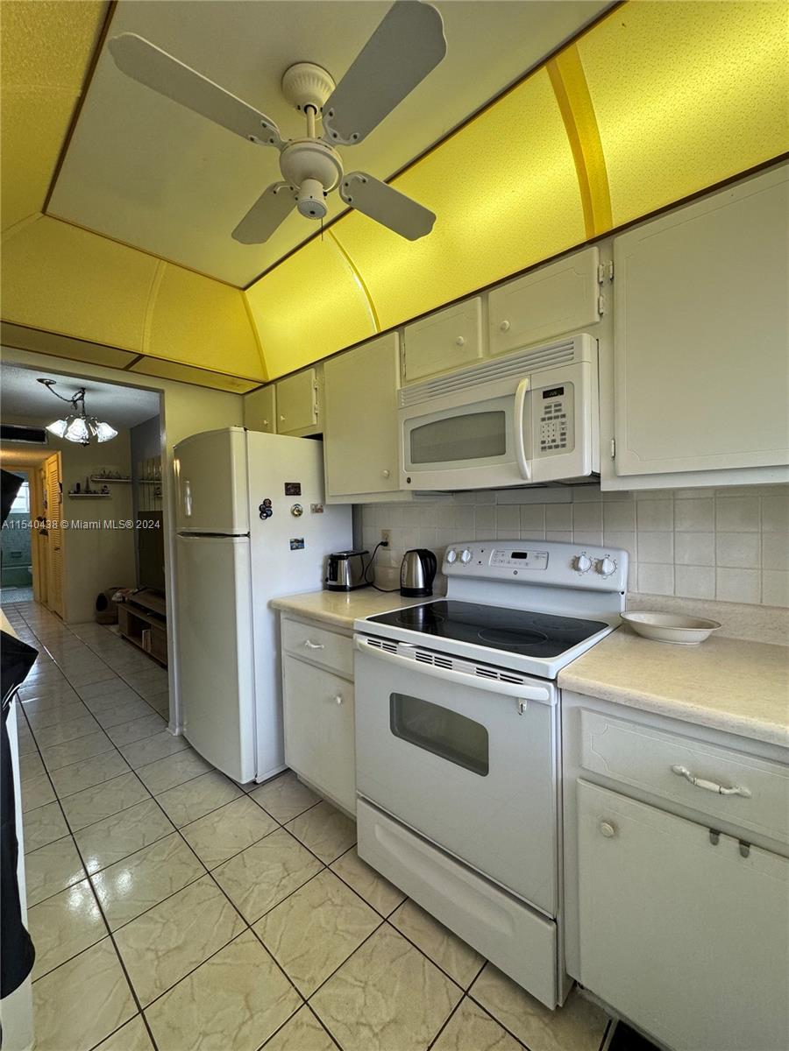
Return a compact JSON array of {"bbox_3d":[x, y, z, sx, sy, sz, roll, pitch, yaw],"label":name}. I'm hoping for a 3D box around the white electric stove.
[{"bbox_3d":[0.333,0.661,1.536,0.758,1.180,0.655,0,2,44],"label":"white electric stove"}]

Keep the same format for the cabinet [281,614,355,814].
[{"bbox_3d":[-0.122,0.798,2.015,0.562,0.846,0.612,0,2,44],"label":"cabinet"}]

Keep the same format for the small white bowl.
[{"bbox_3d":[0.844,0.319,1.315,0.252,0.055,0.208,0,2,44],"label":"small white bowl"}]

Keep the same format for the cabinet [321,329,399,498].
[{"bbox_3d":[-0.044,-0.468,2.078,0.540,0.715,0.335,0,2,44],"label":"cabinet"}]

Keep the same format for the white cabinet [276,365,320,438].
[{"bbox_3d":[-0.433,-0.677,2.450,0.428,0.320,0.303,0,2,44],"label":"white cabinet"}]

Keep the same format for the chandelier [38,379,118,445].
[{"bbox_3d":[-2.785,-0.965,3.805,0.540,0.530,0.570,0,2,44],"label":"chandelier"}]

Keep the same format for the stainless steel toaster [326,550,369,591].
[{"bbox_3d":[-0.243,0.247,2.326,0.155,0.182,0.235,0,2,32],"label":"stainless steel toaster"}]

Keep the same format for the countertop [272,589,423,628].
[{"bbox_3d":[-0.148,0.357,2.005,0.590,0.040,0.628,0,2,44],"label":"countertop"}]

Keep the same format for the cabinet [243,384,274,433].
[{"bbox_3d":[-0.704,-0.667,2.699,0.360,0.320,0.330,0,2,44],"label":"cabinet"}]

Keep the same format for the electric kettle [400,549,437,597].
[{"bbox_3d":[0.123,0.222,2.017,0.207,0.218,0.154,0,2,44],"label":"electric kettle"}]

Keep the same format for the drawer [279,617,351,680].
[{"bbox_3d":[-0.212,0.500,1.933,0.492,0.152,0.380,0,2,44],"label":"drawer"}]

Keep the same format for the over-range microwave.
[{"bbox_3d":[0.406,-0.354,1.603,0.756,0.410,0.385,0,2,44],"label":"over-range microwave"}]

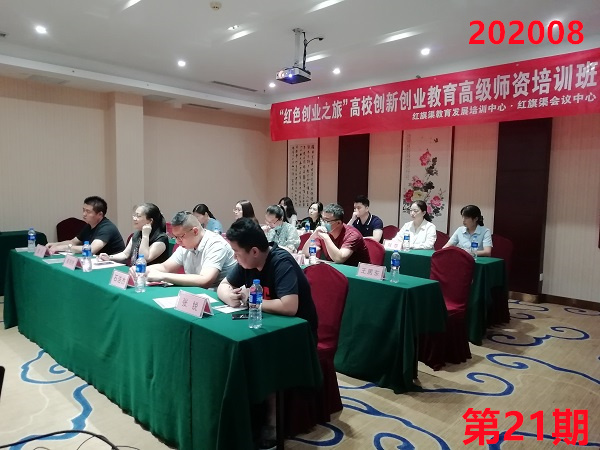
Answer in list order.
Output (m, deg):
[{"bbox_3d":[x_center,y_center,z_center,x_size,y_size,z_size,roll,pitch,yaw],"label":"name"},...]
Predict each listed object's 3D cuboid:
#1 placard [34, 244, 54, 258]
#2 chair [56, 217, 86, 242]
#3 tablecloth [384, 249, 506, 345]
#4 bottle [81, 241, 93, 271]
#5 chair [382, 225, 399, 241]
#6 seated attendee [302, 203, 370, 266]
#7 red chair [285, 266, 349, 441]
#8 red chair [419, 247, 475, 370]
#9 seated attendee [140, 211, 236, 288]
[{"bbox_3d":[-2.370,0.238,4.178,0.220,0.104,0.100,6,7,44],"label":"placard"},{"bbox_3d":[-3.022,0.386,6.064,0.560,0.950,0.470,6,7,44],"label":"chair"},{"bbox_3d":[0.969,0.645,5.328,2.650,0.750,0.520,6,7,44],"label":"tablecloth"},{"bbox_3d":[-1.675,0.244,3.541,0.067,0.236,0.067,6,7,44],"label":"bottle"},{"bbox_3d":[1.039,0.496,5.905,0.470,0.950,0.570,6,7,44],"label":"chair"},{"bbox_3d":[0.333,0.438,4.252,0.552,1.261,0.768,6,7,44],"label":"seated attendee"},{"bbox_3d":[-0.010,0.736,2.883,0.470,0.950,0.560,6,7,44],"label":"red chair"},{"bbox_3d":[1.171,0.678,3.868,0.470,0.950,0.560,6,7,44],"label":"red chair"},{"bbox_3d":[-0.789,0.510,3.285,0.552,1.241,0.788,6,7,44],"label":"seated attendee"}]

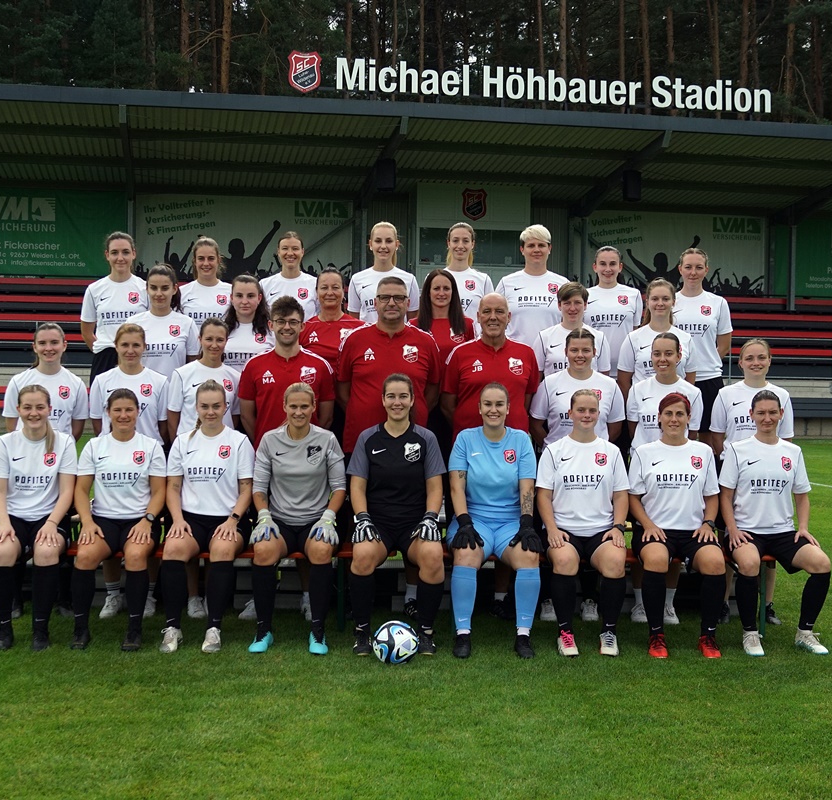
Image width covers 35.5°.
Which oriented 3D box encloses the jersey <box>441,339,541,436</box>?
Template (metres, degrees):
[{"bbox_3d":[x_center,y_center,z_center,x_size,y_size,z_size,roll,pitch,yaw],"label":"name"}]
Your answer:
[{"bbox_3d":[0.434,-0.021,7.587,0.580,0.710,0.310,1,1,0],"label":"jersey"}]

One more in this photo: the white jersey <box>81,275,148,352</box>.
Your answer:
[{"bbox_3d":[-1.862,-0.531,8.080,0.440,0.510,0.260,1,1,-6],"label":"white jersey"}]

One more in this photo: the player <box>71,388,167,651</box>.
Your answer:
[{"bbox_3d":[-1.560,0.589,6.840,0.500,1.310,0.720,1,1,-5],"label":"player"}]

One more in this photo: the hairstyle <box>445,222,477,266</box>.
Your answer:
[{"bbox_3d":[0.286,-0.977,8.170,0.190,0.275,0.230,1,1,2],"label":"hairstyle"}]

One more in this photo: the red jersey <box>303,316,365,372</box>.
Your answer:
[{"bbox_3d":[-0.506,-0.234,7.700,0.470,0.550,0.280,1,2,-5],"label":"red jersey"}]

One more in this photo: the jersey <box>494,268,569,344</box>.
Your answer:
[{"bbox_3d":[0.753,-0.510,8.226,0.550,0.630,0.290,1,1,3],"label":"jersey"}]

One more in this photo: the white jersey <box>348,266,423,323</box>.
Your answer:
[{"bbox_3d":[-0.207,-0.552,8.106,0.470,0.560,0.260,1,1,0],"label":"white jersey"}]

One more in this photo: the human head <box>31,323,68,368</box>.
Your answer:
[{"bbox_3d":[-2.081,-0.306,7.360,0.190,0.260,0.230,0,2,-12],"label":"human head"}]

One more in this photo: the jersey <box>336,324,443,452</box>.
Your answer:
[{"bbox_3d":[-0.150,-0.067,7.520,0.610,0.760,0.350,1,1,-2],"label":"jersey"}]

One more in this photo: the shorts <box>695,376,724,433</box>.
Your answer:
[{"bbox_3d":[1.764,0.013,8.224,0.380,0.400,0.260,1,1,6],"label":"shorts"}]

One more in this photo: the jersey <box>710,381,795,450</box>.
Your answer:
[{"bbox_3d":[1.925,0.158,7.456,0.470,0.540,0.260,1,1,11],"label":"jersey"}]

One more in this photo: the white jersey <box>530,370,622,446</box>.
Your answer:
[{"bbox_3d":[0.945,0.126,7.626,0.560,0.610,0.280,1,1,2],"label":"white jersey"}]

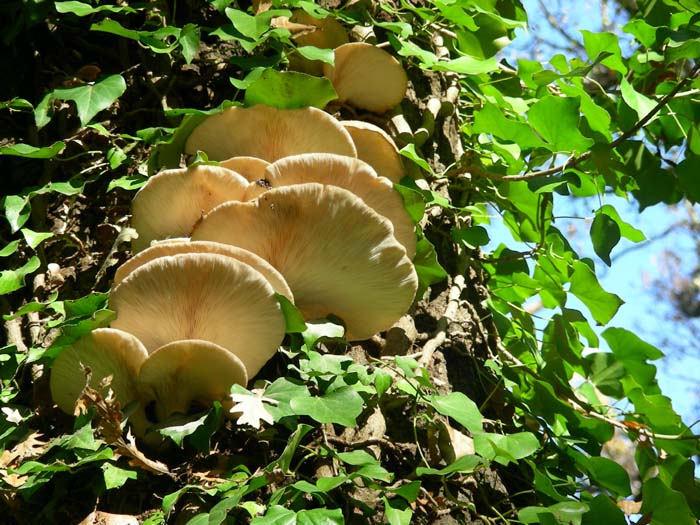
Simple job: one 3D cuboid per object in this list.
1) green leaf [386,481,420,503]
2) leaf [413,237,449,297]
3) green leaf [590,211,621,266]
[{"bbox_3d":[0.046,0.199,2.600,0.031,0.025,0.010,7,-37,-9],"label":"green leaf"},{"bbox_3d":[0.071,0.004,2.780,0.048,0.060,0.016,6,-19,-17],"label":"leaf"},{"bbox_3d":[0.239,-0.022,2.800,0.031,0.053,0.012,-1,-20,21],"label":"green leaf"}]

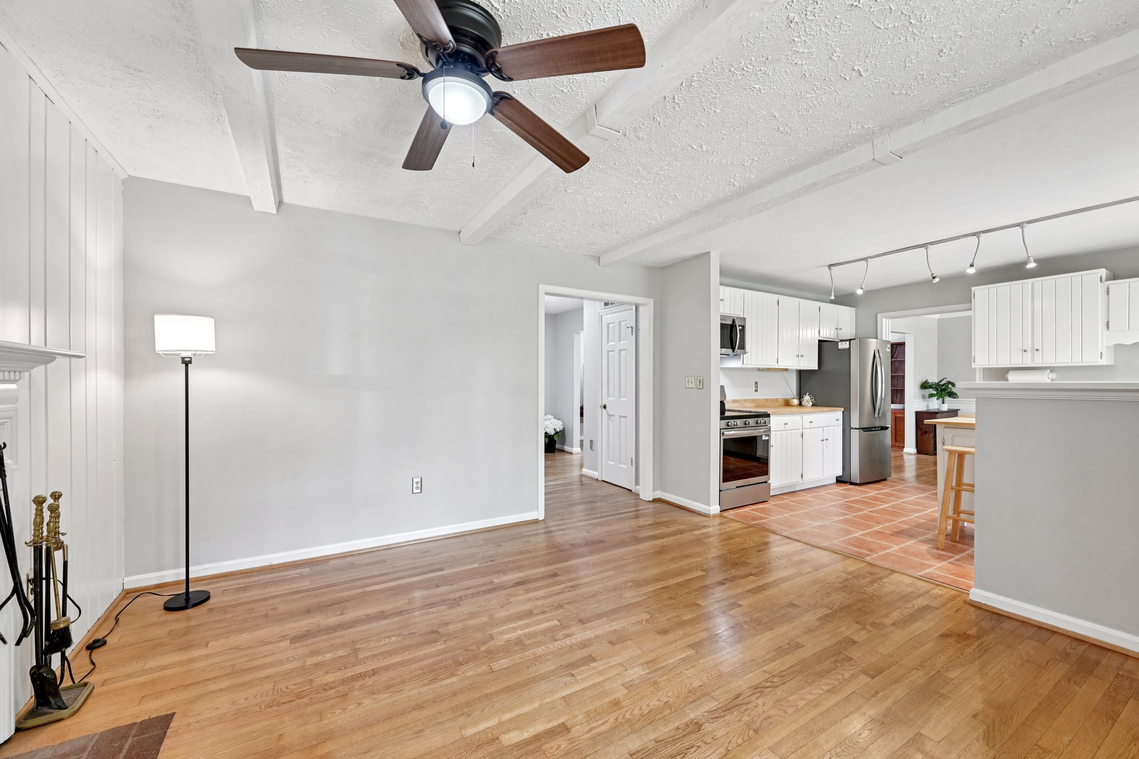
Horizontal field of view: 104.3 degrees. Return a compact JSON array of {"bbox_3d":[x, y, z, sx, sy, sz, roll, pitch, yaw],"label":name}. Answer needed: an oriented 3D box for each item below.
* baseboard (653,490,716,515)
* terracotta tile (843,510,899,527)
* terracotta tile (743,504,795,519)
[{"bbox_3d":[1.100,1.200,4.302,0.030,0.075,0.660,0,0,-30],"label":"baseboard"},{"bbox_3d":[2.736,1.259,3.990,0.290,0.012,0.272,0,0,-30],"label":"terracotta tile"},{"bbox_3d":[1.889,1.255,4.183,0.293,0.010,0.290,0,-1,-30],"label":"terracotta tile"}]

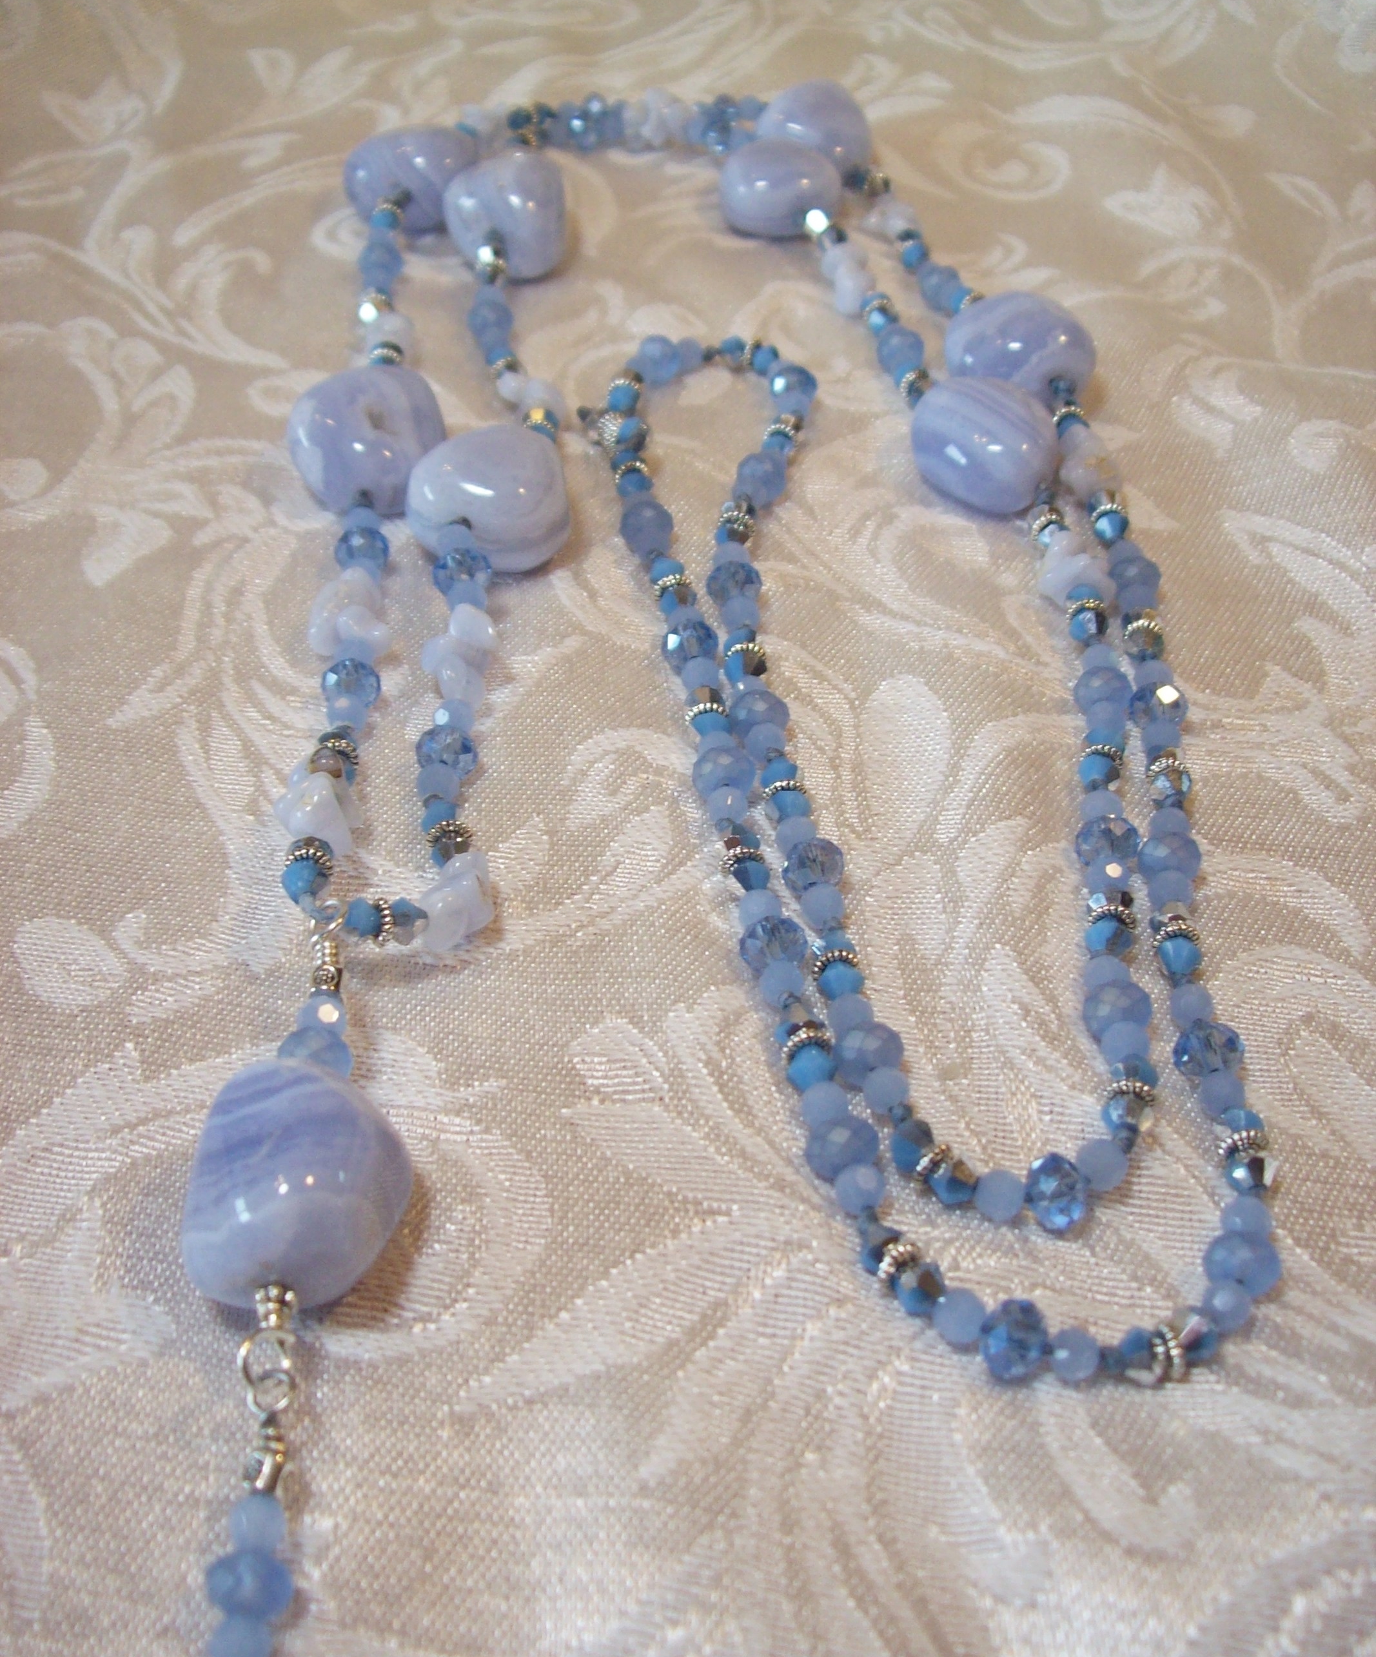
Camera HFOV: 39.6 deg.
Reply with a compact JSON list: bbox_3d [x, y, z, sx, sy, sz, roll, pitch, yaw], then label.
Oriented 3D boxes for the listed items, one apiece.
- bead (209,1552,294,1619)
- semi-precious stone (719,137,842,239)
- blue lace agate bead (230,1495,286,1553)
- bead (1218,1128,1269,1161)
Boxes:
[{"bbox_3d":[-0.030,0.052,0.131,0.006,0.006,0.005,-1,43,-3],"label":"bead"},{"bbox_3d":[0.013,-0.092,0.274,0.017,0.013,0.016,0,44,0],"label":"semi-precious stone"},{"bbox_3d":[-0.030,0.049,0.134,0.004,0.004,0.004,0,43,-2],"label":"blue lace agate bead"},{"bbox_3d":[0.046,0.026,0.158,0.004,0.004,0.002,-12,46,-13],"label":"bead"}]

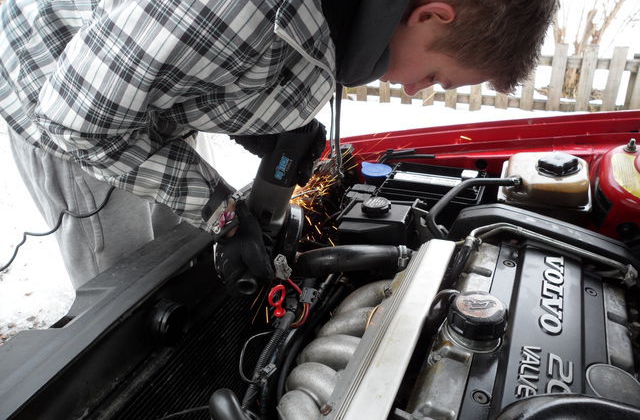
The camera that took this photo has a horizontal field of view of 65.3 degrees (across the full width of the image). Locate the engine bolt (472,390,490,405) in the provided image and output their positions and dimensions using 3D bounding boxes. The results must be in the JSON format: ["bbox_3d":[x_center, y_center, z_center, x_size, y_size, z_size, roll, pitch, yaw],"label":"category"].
[{"bbox_3d":[0.172,0.199,0.531,0.017,0.007,0.017,19,33,17],"label":"engine bolt"}]

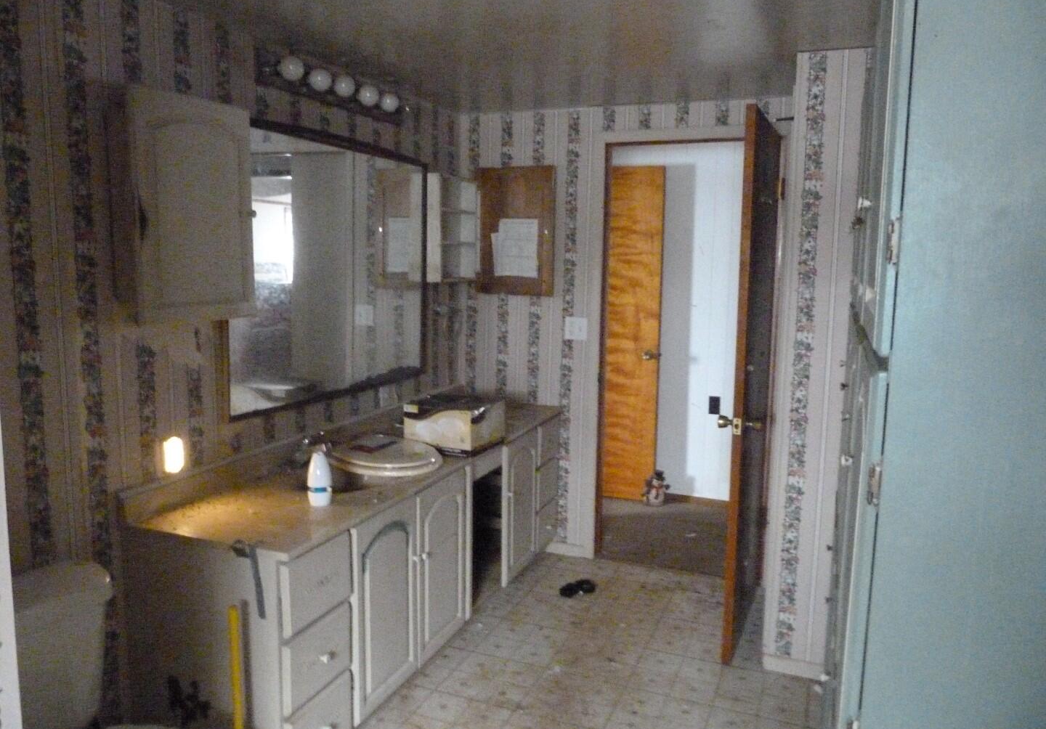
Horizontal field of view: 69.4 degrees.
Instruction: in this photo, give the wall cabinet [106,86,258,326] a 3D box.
[{"bbox_3d":[-0.998,-0.458,2.245,0.082,0.627,0.449,4,8,22],"label":"wall cabinet"}]

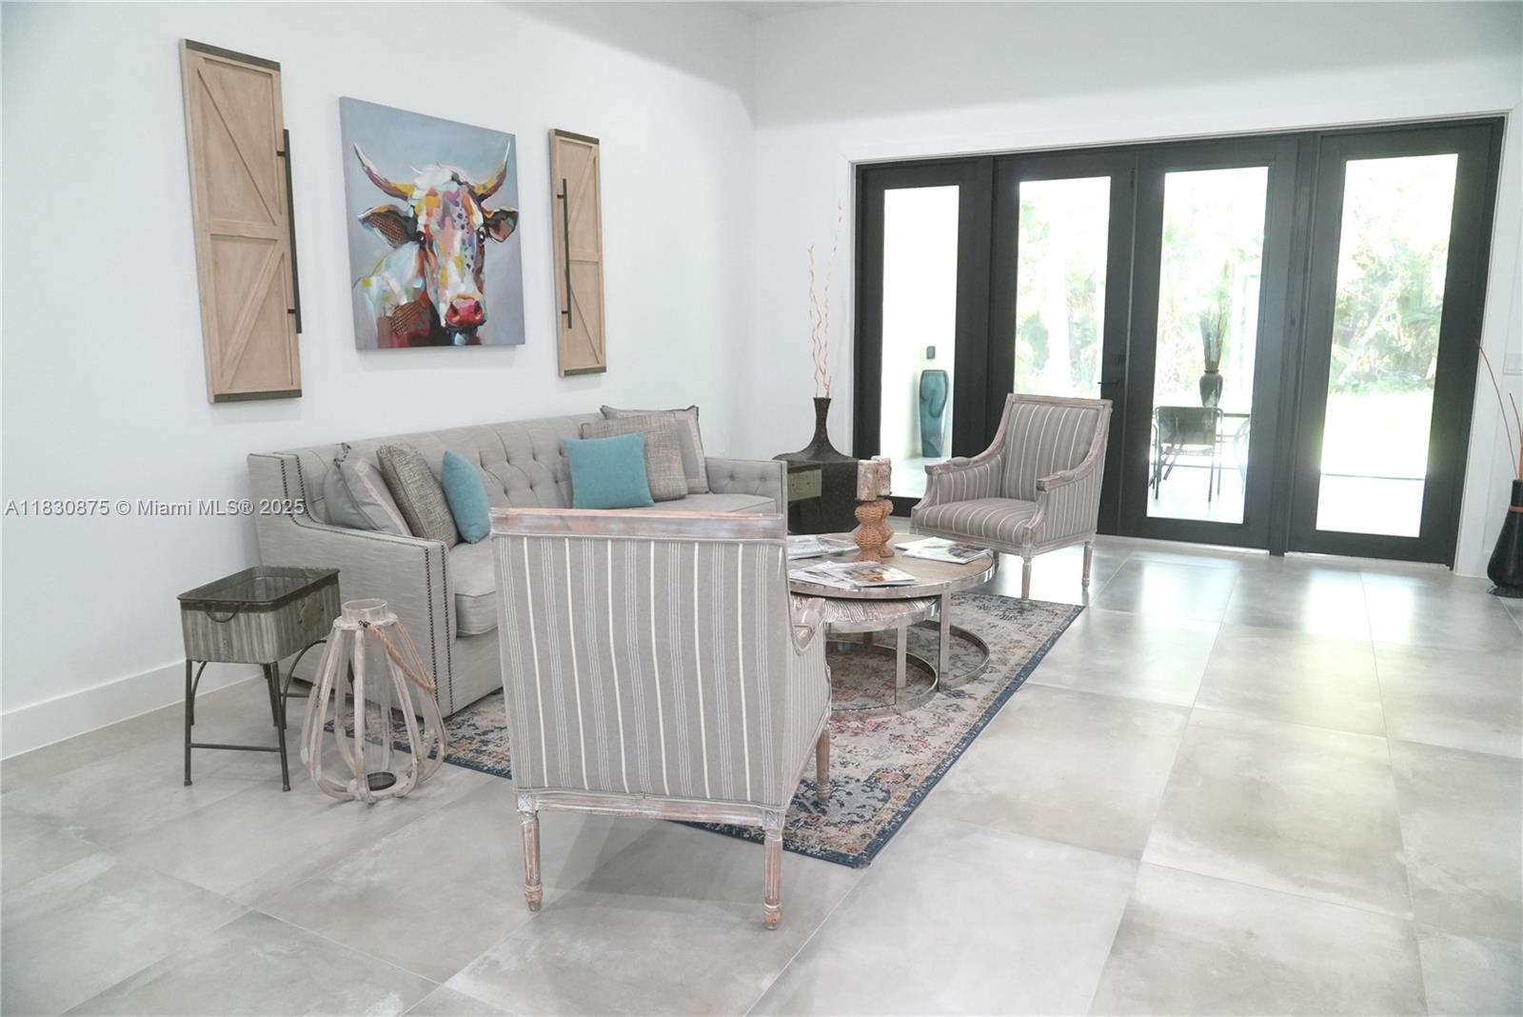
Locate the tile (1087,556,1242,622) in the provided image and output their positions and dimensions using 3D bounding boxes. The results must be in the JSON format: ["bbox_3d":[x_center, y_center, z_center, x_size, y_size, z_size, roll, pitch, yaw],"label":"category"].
[{"bbox_3d":[2.166,0.426,5.397,0.605,0.012,1.215,5,11,28],"label":"tile"}]

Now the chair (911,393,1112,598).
[{"bbox_3d":[1.301,-0.062,5.274,0.737,0.965,0.740,-8,12,-38],"label":"chair"}]

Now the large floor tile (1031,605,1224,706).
[{"bbox_3d":[1.583,0.611,4.342,0.605,0.012,1.215,5,11,28],"label":"large floor tile"}]

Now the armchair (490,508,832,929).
[{"bbox_3d":[-0.217,0.421,2.544,0.740,0.965,0.737,1,10,8],"label":"armchair"}]

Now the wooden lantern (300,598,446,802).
[{"bbox_3d":[-1.161,0.561,3.014,0.405,0.570,0.405,5,11,28],"label":"wooden lantern"}]

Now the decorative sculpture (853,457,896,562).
[{"bbox_3d":[0.473,0.000,4.214,0.130,0.410,0.243,6,12,33],"label":"decorative sculpture"}]

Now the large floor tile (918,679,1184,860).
[{"bbox_3d":[0.982,0.789,3.238,0.599,0.012,1.197,5,11,28],"label":"large floor tile"}]

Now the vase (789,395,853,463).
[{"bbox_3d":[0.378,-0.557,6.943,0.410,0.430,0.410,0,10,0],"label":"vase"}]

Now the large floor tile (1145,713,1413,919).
[{"bbox_3d":[1.509,0.834,2.957,0.599,0.012,1.197,5,11,28],"label":"large floor tile"}]

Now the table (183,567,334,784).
[{"bbox_3d":[-1.548,0.514,3.213,0.320,0.570,0.440,1,10,5],"label":"table"}]

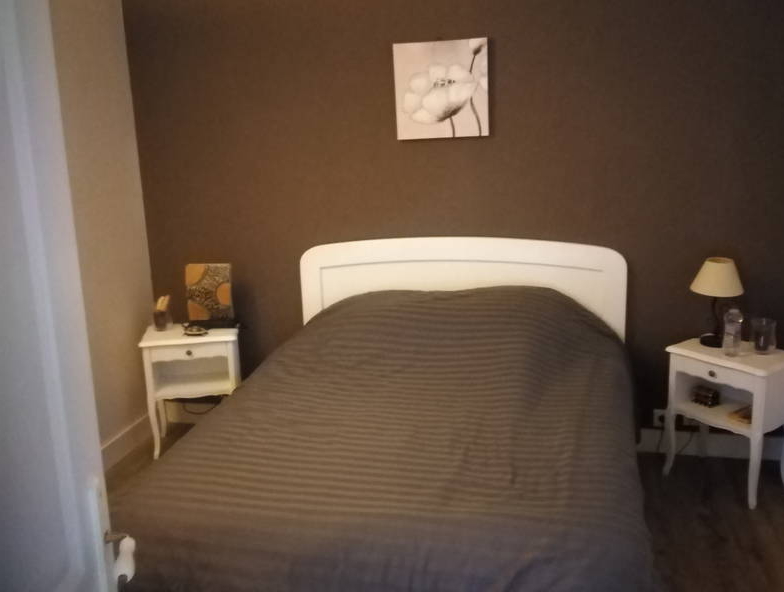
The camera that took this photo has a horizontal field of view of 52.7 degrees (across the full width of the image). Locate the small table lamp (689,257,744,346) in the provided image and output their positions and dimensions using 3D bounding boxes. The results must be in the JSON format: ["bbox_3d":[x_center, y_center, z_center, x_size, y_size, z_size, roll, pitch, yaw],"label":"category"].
[{"bbox_3d":[1.333,0.026,3.241,0.216,0.352,0.216,1,13,13],"label":"small table lamp"}]

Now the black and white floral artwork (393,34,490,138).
[{"bbox_3d":[0.215,-0.885,3.405,0.403,0.403,0.025,1,13,13],"label":"black and white floral artwork"}]

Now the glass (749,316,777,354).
[{"bbox_3d":[1.488,0.157,3.157,0.098,0.126,0.098,1,13,13],"label":"glass"}]

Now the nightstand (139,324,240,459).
[{"bbox_3d":[-0.927,0.444,3.761,0.431,0.559,0.328,-4,13,-8],"label":"nightstand"}]

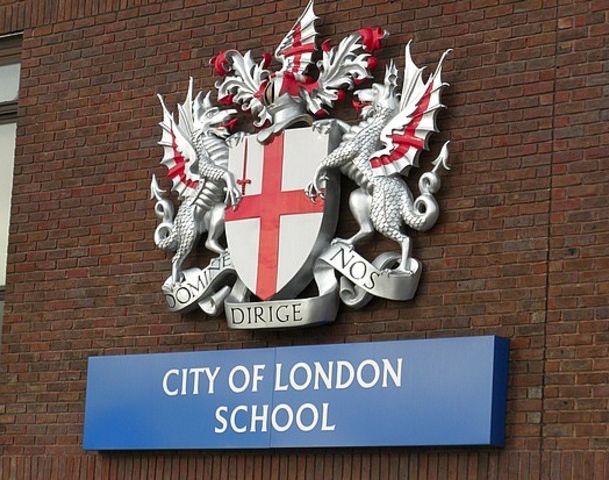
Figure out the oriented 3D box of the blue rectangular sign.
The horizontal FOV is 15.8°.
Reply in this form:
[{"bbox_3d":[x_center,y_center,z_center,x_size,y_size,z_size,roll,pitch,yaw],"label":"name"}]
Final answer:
[{"bbox_3d":[-0.157,1.030,14.292,3.538,0.648,0.142,-5,-12,41],"label":"blue rectangular sign"}]

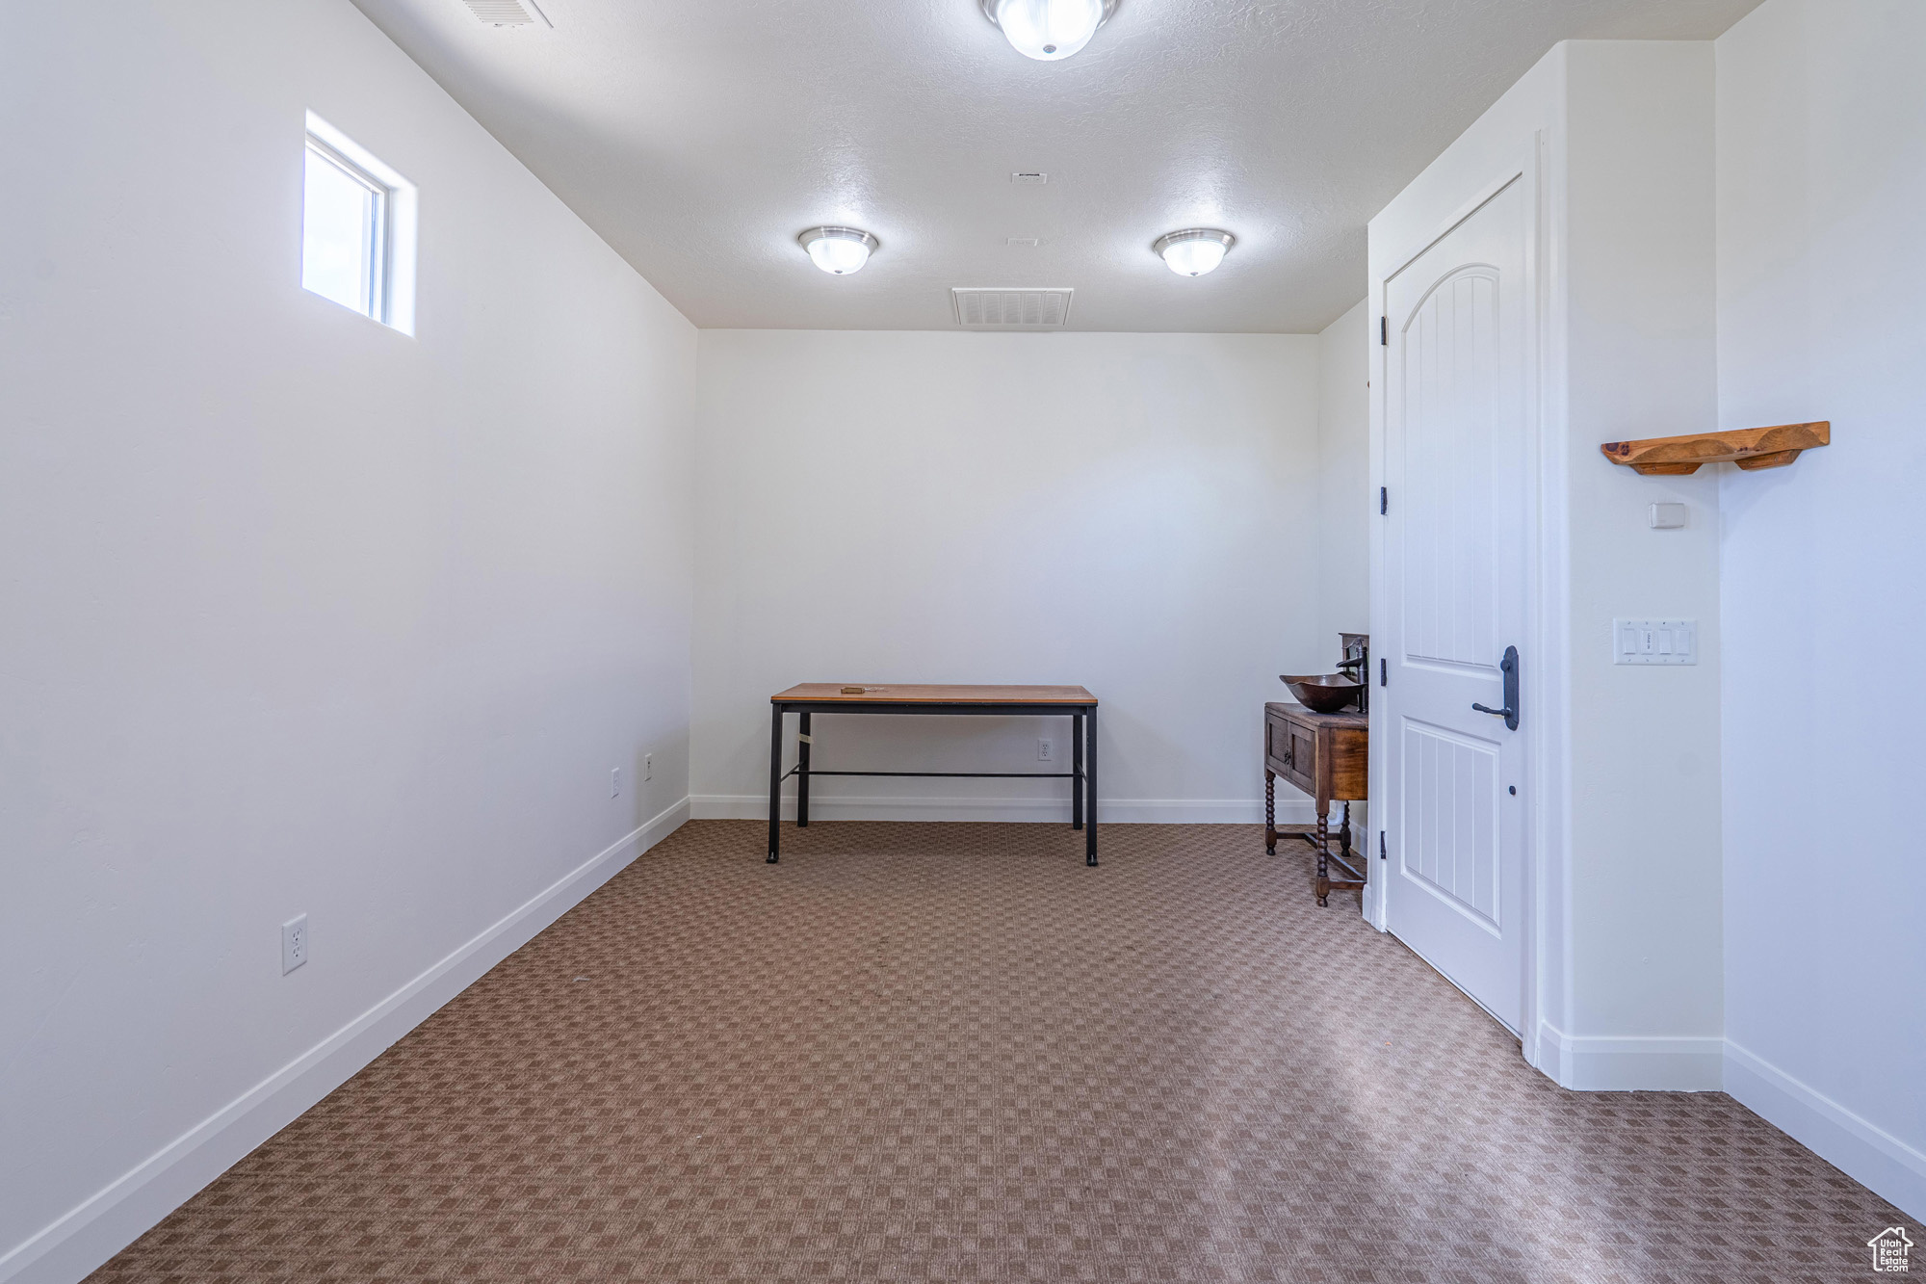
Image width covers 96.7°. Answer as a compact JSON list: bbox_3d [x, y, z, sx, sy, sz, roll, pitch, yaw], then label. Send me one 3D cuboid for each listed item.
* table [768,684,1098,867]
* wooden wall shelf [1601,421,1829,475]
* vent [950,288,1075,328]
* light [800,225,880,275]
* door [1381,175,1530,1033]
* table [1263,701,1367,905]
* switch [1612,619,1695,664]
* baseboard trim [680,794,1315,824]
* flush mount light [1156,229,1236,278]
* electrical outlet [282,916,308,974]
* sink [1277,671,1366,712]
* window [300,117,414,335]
[{"bbox_3d":[-0.126,0.629,4.299,1.525,0.768,0.667,1,1,1],"label":"table"},{"bbox_3d":[1.857,-0.461,2.120,0.204,0.078,0.413,-1,2,-44],"label":"wooden wall shelf"},{"bbox_3d":[0.247,-1.691,4.364,0.578,0.020,0.579,1,1,1],"label":"vent"},{"bbox_3d":[-0.520,-1.599,3.583,0.338,0.132,0.338,1,1,1],"label":"light"},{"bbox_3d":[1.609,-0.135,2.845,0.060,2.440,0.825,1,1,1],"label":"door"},{"bbox_3d":[1.674,0.684,3.821,0.475,0.745,0.759,1,1,1],"label":"table"},{"bbox_3d":[1.774,0.001,2.188,0.210,0.118,0.010,1,1,1],"label":"switch"},{"bbox_3d":[0.222,0.923,4.739,3.458,0.140,0.016,1,1,1],"label":"baseboard trim"},{"bbox_3d":[0.967,-1.587,3.571,0.338,0.129,0.338,1,1,1],"label":"flush mount light"},{"bbox_3d":[-1.558,0.708,2.003,0.008,0.117,0.072,1,1,1],"label":"electrical outlet"},{"bbox_3d":[1.598,0.242,3.811,0.390,0.145,0.390,1,1,1],"label":"sink"},{"bbox_3d":[-1.586,-1.054,2.209,0.100,0.420,0.410,1,1,1],"label":"window"}]

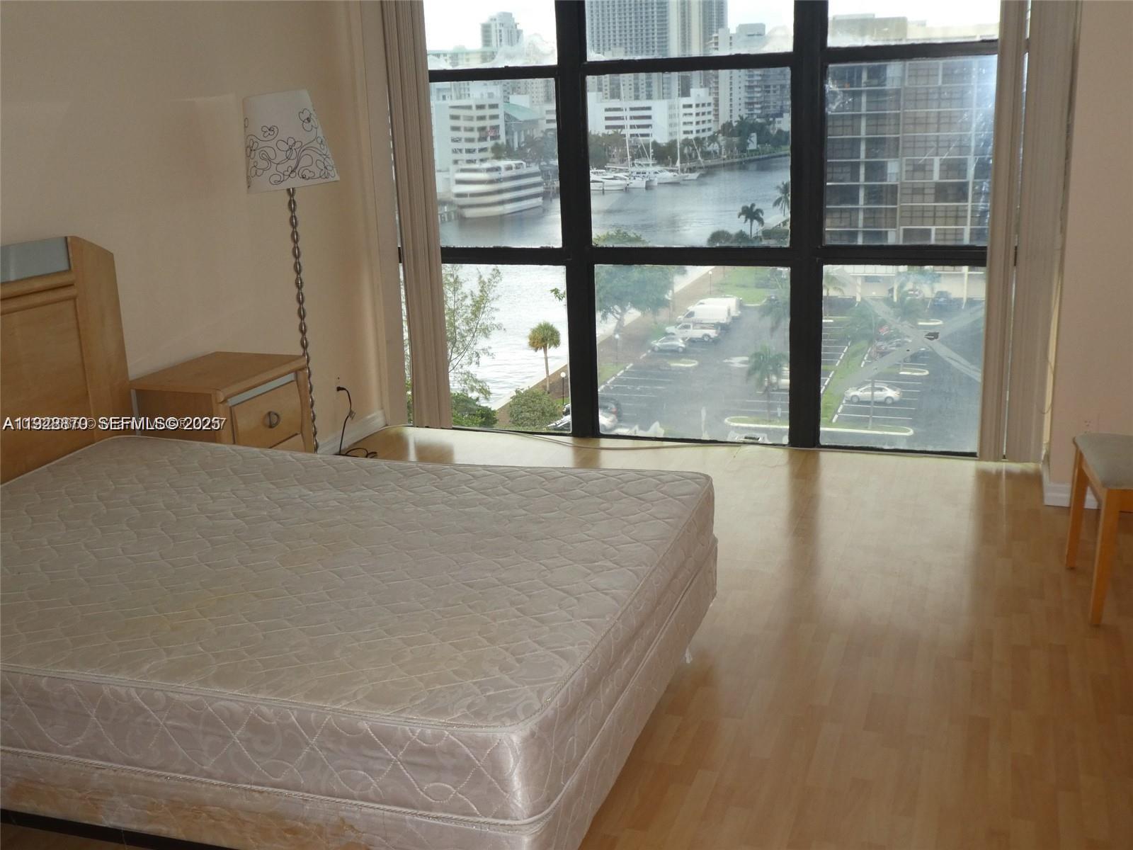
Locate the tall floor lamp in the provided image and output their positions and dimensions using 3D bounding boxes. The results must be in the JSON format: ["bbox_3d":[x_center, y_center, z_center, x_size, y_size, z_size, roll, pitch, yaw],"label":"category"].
[{"bbox_3d":[-1.043,-0.475,4.548,0.350,1.650,0.350,3,16,18],"label":"tall floor lamp"}]

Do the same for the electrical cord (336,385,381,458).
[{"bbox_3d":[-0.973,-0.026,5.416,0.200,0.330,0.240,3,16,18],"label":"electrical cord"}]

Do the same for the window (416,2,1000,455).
[{"bbox_3d":[0.528,-1.023,5.149,2.900,2.270,0.110,3,16,18],"label":"window"}]

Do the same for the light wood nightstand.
[{"bbox_3d":[-1.246,0.127,4.238,0.430,0.670,0.570,3,16,18],"label":"light wood nightstand"}]

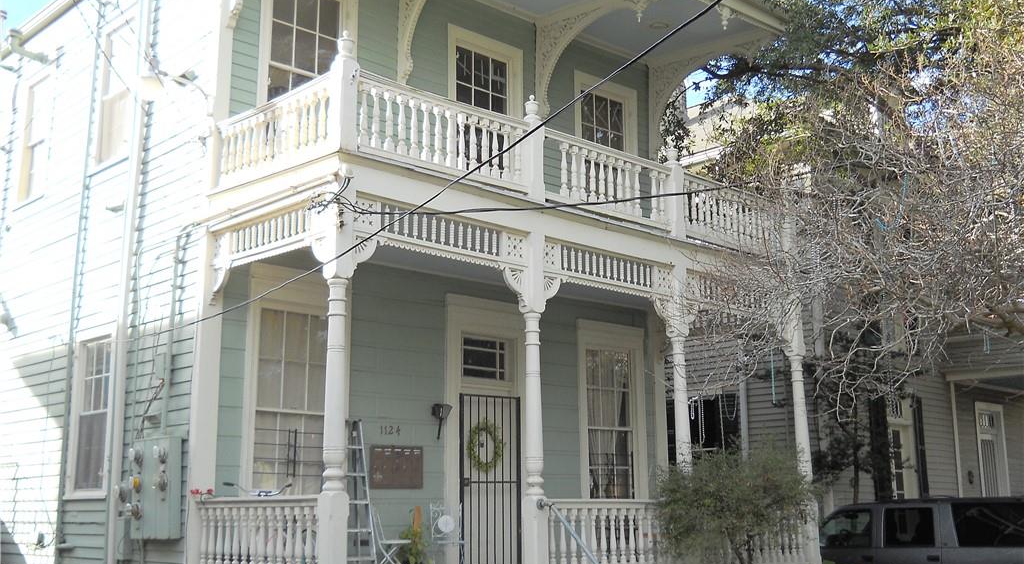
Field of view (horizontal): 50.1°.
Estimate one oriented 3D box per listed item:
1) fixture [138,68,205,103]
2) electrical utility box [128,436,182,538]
[{"bbox_3d":[-3.569,-2.033,11.615,0.660,0.310,0.260,10,-16,-41],"label":"fixture"},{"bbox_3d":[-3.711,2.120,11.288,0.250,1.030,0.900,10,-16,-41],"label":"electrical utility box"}]

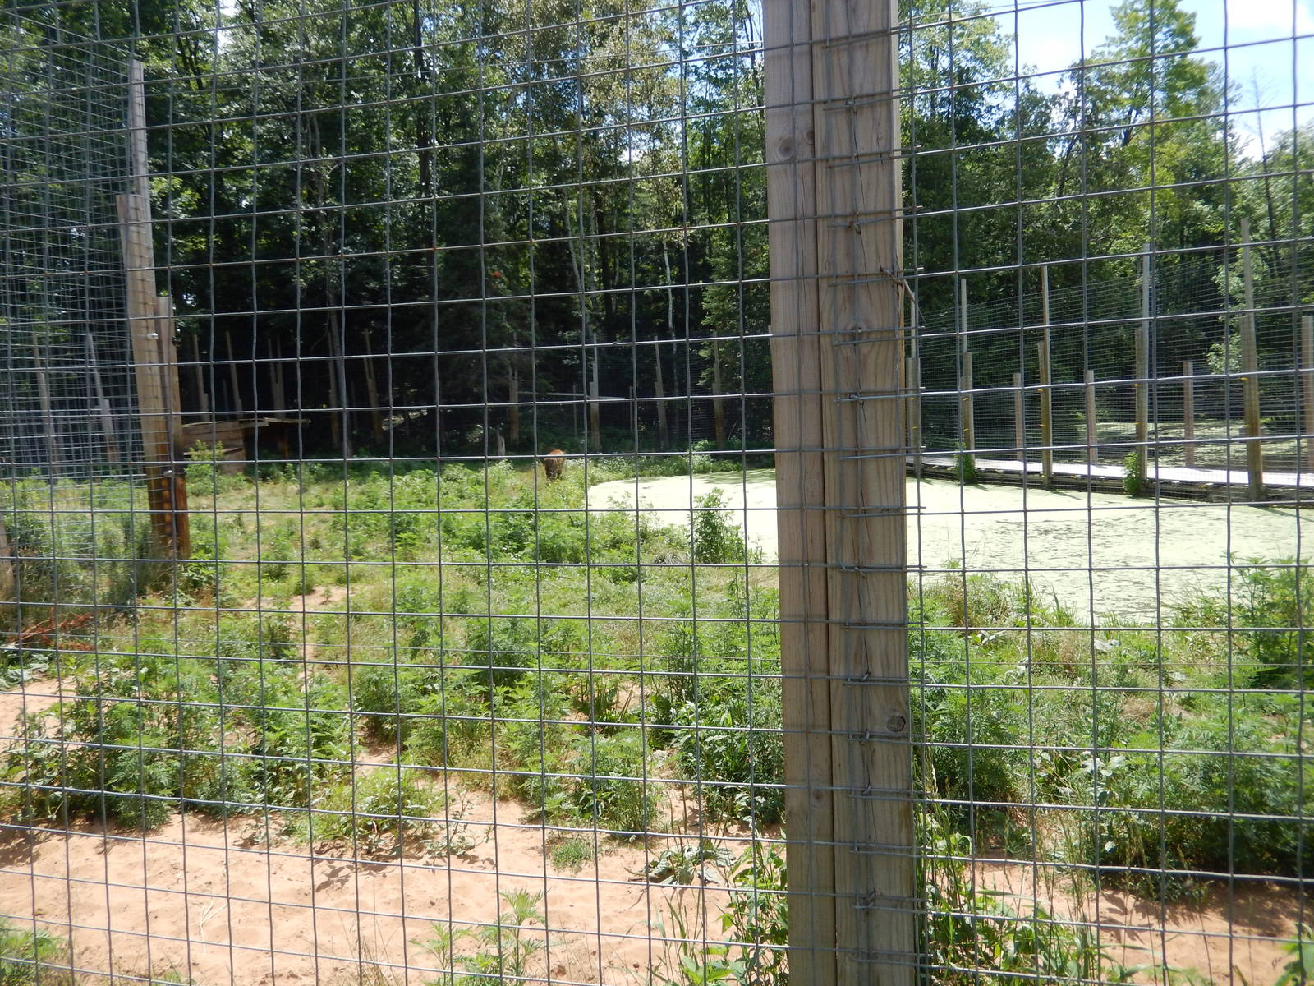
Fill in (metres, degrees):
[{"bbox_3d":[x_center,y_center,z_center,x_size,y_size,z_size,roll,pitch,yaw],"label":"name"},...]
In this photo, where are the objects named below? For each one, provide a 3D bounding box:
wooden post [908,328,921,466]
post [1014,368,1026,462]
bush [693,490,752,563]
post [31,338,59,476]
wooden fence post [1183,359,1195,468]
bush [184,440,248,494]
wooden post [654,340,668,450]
[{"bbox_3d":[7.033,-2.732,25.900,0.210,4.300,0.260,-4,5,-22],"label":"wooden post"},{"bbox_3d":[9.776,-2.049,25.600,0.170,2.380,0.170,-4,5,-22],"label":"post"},{"bbox_3d":[0.804,0.415,11.800,0.740,0.920,0.700,-2,5,0],"label":"bush"},{"bbox_3d":[-18.375,-2.636,28.500,0.260,4.350,0.220,-6,5,0],"label":"post"},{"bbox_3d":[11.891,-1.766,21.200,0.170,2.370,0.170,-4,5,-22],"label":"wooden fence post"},{"bbox_3d":[-9.107,-0.519,19.600,1.250,1.100,1.100,-2,5,0],"label":"bush"},{"bbox_3d":[0.161,-3.894,37.300,0.260,4.400,0.220,-4,5,0],"label":"wooden post"}]

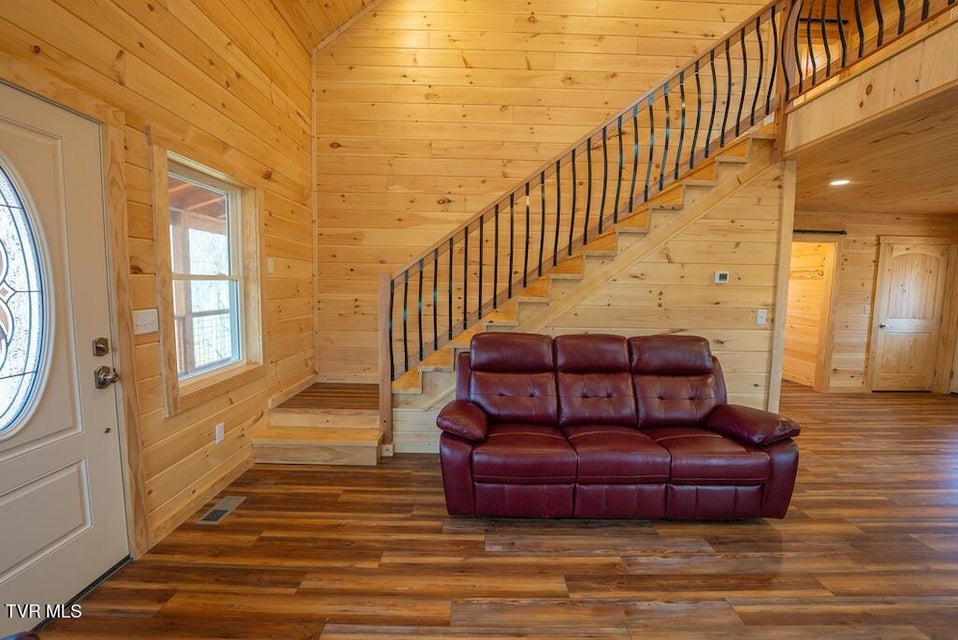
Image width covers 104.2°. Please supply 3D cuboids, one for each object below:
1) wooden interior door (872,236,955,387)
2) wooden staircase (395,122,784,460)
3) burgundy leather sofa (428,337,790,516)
[{"bbox_3d":[5.929,-0.042,5.140,0.940,2.080,0.070,0,4,-3],"label":"wooden interior door"},{"bbox_3d":[0.858,-0.247,3.596,3.220,2.653,1.067,0,4,-3],"label":"wooden staircase"},{"bbox_3d":[0.844,0.642,2.623,2.180,1.030,0.960,0,4,-1],"label":"burgundy leather sofa"}]

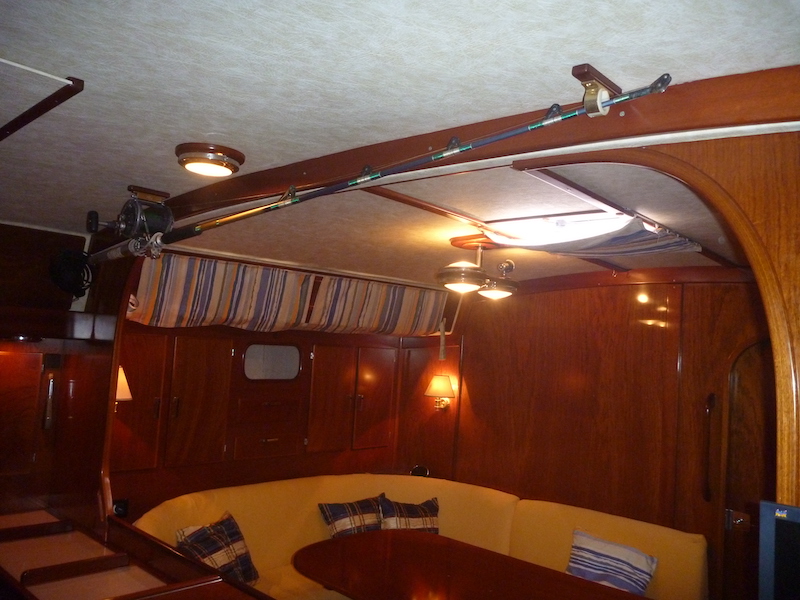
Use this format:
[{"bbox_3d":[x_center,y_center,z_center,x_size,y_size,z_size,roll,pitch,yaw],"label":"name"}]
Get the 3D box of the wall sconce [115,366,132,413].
[{"bbox_3d":[-0.951,0.292,2.112,0.155,0.150,0.135,3,-5,-2],"label":"wall sconce"}]

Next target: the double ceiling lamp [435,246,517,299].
[{"bbox_3d":[0.261,-0.093,2.182,0.266,0.175,0.175,3,-5,-2],"label":"double ceiling lamp"}]

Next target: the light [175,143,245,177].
[{"bbox_3d":[-0.446,-0.318,1.517,0.164,0.052,0.164,-1,-6,43],"label":"light"}]

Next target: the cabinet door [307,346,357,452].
[{"bbox_3d":[-0.300,0.445,2.921,0.025,0.464,0.265,-1,-6,42],"label":"cabinet door"}]

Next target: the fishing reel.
[{"bbox_3d":[-0.787,-0.246,1.882,0.115,0.135,0.220,-7,-10,41],"label":"fishing reel"}]

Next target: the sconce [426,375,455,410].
[{"bbox_3d":[0.195,0.442,3.099,0.142,0.170,0.180,2,-5,13],"label":"sconce"}]

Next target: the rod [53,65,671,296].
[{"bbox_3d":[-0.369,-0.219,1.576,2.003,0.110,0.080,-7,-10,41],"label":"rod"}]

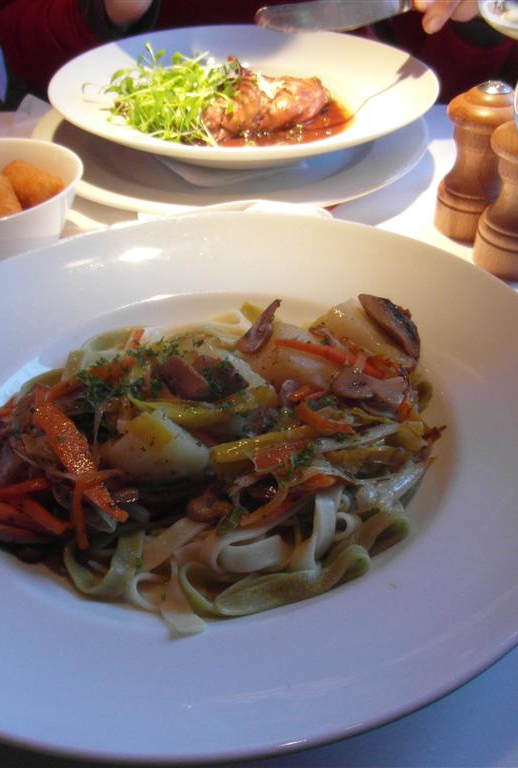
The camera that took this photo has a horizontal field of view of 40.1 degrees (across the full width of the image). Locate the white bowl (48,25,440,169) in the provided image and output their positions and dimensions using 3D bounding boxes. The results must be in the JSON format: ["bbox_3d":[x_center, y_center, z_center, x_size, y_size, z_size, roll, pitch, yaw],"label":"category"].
[{"bbox_3d":[-0.011,-0.228,0.580,0.302,0.045,0.302,0,41,0],"label":"white bowl"}]

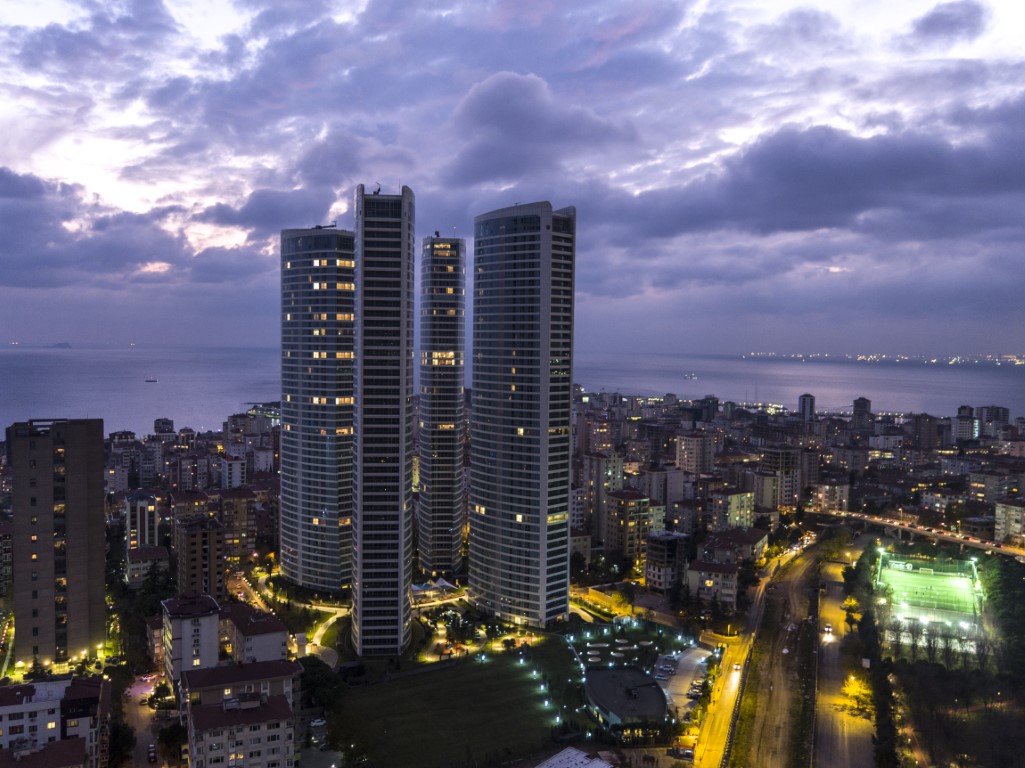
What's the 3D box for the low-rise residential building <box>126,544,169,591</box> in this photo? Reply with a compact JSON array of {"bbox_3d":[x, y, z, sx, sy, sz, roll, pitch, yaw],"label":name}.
[{"bbox_3d":[-146.060,75.570,365.130,17.500,15.000,13.300,1,2,4],"label":"low-rise residential building"}]

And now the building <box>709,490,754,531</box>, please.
[{"bbox_3d":[111.850,66.200,455.210,17.000,26.800,14.000,-1,3,-30],"label":"building"}]

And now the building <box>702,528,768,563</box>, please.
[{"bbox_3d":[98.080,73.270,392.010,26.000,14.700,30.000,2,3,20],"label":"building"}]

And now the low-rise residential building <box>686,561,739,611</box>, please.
[{"bbox_3d":[74.110,74.030,328.570,17.300,16.000,12.000,1,2,14],"label":"low-rise residential building"}]

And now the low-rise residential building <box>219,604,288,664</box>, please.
[{"bbox_3d":[-80.960,77.430,273.970,16.500,15.000,26.000,-1,3,-28],"label":"low-rise residential building"}]

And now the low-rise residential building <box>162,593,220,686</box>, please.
[{"bbox_3d":[-91.760,72.000,252.890,13.300,24.800,15.800,-1,3,-30],"label":"low-rise residential building"}]

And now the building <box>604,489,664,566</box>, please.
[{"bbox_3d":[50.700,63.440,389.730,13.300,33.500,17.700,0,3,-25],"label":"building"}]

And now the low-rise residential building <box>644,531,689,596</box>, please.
[{"bbox_3d":[62.330,72.900,361.730,12.800,23.200,13.000,-1,3,-36],"label":"low-rise residential building"}]

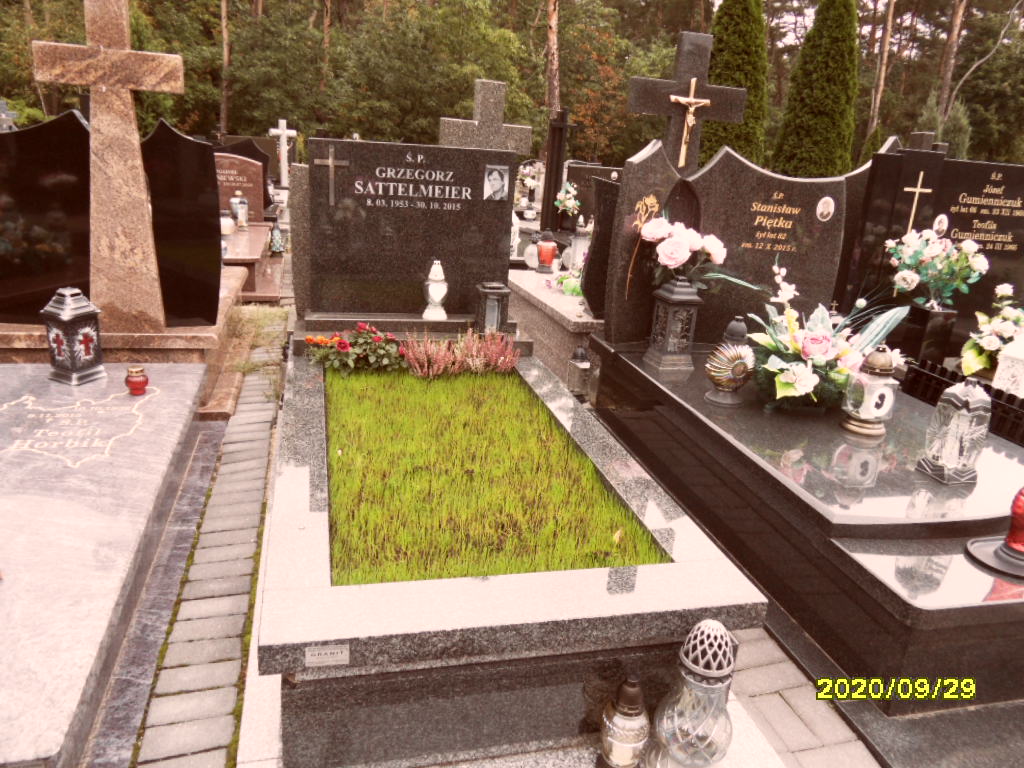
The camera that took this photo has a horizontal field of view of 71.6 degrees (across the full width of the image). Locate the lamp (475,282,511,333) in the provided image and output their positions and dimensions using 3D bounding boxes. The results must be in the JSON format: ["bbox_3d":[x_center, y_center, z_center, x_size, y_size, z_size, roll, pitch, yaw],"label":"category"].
[{"bbox_3d":[-0.099,-0.336,3.277,0.152,0.250,0.131,0,18,-15],"label":"lamp"}]

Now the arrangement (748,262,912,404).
[{"bbox_3d":[1.241,-0.196,2.841,0.620,0.504,0.357,0,18,-15],"label":"arrangement"}]

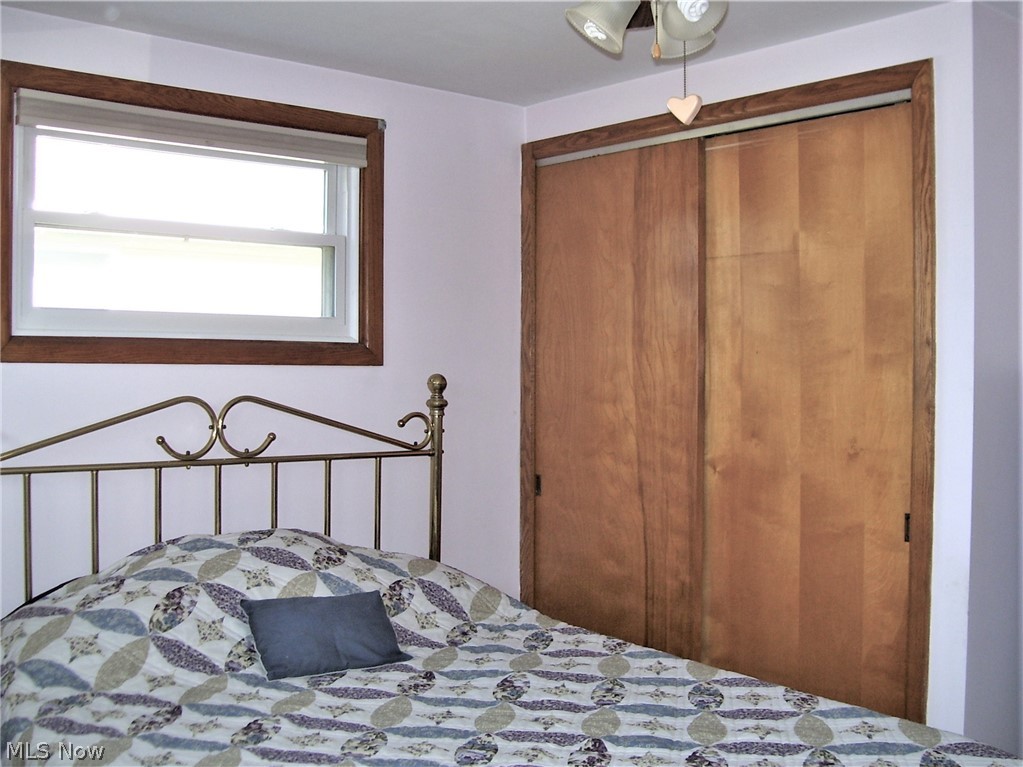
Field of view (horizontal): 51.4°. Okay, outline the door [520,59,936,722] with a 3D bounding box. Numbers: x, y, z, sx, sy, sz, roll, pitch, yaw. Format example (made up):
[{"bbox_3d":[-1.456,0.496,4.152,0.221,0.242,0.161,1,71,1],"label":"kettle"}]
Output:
[{"bbox_3d":[0.580,0.230,3.276,0.090,2.130,1.528,-2,2,-42],"label":"door"}]

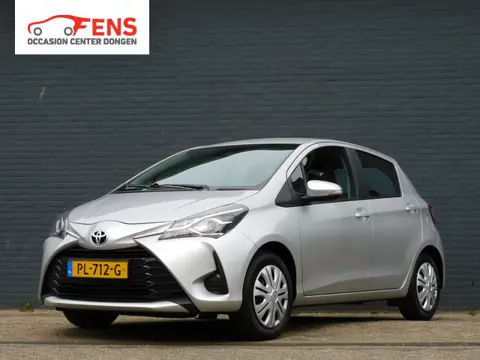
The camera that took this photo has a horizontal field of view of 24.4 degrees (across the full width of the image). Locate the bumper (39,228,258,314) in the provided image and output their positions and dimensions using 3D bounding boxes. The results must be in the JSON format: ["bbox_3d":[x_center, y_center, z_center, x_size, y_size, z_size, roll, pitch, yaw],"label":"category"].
[{"bbox_3d":[-0.750,0.609,7.472,1.690,0.520,0.640,-2,-4,34],"label":"bumper"}]

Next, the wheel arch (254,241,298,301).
[{"bbox_3d":[0.176,0.626,7.442,0.170,0.430,0.640,-2,-4,34],"label":"wheel arch"}]

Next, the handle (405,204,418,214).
[{"bbox_3d":[1.417,0.251,9.188,0.055,0.065,0.220,-2,-4,34],"label":"handle"}]

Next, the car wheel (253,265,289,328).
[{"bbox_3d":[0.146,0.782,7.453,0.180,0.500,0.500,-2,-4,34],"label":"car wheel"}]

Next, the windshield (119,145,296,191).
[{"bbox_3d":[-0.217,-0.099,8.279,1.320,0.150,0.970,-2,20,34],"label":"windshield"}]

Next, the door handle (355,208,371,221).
[{"bbox_3d":[0.940,0.271,8.482,0.055,0.065,0.220,-2,-4,34],"label":"door handle"}]

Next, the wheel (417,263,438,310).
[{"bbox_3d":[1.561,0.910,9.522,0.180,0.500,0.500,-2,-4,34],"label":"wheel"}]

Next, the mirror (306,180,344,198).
[{"bbox_3d":[0.606,0.068,7.862,0.240,0.140,0.170,-2,-4,34],"label":"mirror"}]

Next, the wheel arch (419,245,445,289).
[{"bbox_3d":[1.576,0.759,9.497,0.170,0.420,0.640,-2,-4,34],"label":"wheel arch"}]

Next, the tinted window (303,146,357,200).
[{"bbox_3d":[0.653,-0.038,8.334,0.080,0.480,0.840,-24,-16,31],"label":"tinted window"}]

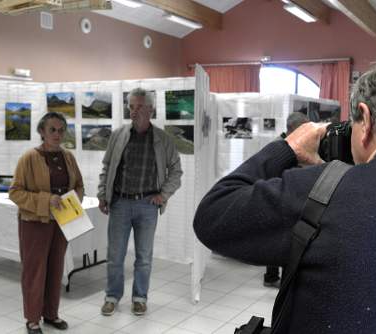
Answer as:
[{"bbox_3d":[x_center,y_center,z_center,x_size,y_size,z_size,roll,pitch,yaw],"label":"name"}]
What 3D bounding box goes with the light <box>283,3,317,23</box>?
[{"bbox_3d":[2.171,-2.959,9.599,0.230,0.100,1.360,4,6,31],"label":"light"}]

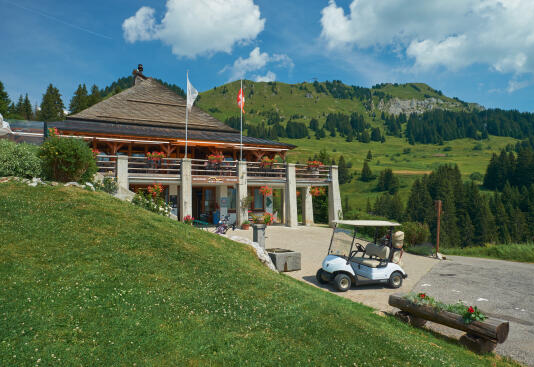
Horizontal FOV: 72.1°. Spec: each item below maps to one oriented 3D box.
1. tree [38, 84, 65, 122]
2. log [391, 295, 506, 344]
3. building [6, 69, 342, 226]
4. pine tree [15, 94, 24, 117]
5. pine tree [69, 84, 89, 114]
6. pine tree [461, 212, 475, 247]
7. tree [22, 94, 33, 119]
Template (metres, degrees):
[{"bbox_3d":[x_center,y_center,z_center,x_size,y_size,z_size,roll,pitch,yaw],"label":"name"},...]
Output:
[{"bbox_3d":[-51.715,-18.718,88.000,6.000,11.000,6.000,2,1,0],"label":"tree"},{"bbox_3d":[3.385,2.544,7.040,0.440,0.350,2.030,1,1,-41],"label":"log"},{"bbox_3d":[-6.056,-2.422,26.135,18.300,10.300,13.500,1,0,-27],"label":"building"},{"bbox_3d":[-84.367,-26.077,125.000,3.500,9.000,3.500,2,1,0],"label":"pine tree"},{"bbox_3d":[-48.834,-20.725,95.000,5.000,10.500,5.000,2,1,0],"label":"pine tree"},{"bbox_3d":[42.648,9.997,78.000,3.100,7.600,3.100,1,0,0],"label":"pine tree"},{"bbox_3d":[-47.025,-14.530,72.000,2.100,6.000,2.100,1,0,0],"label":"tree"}]

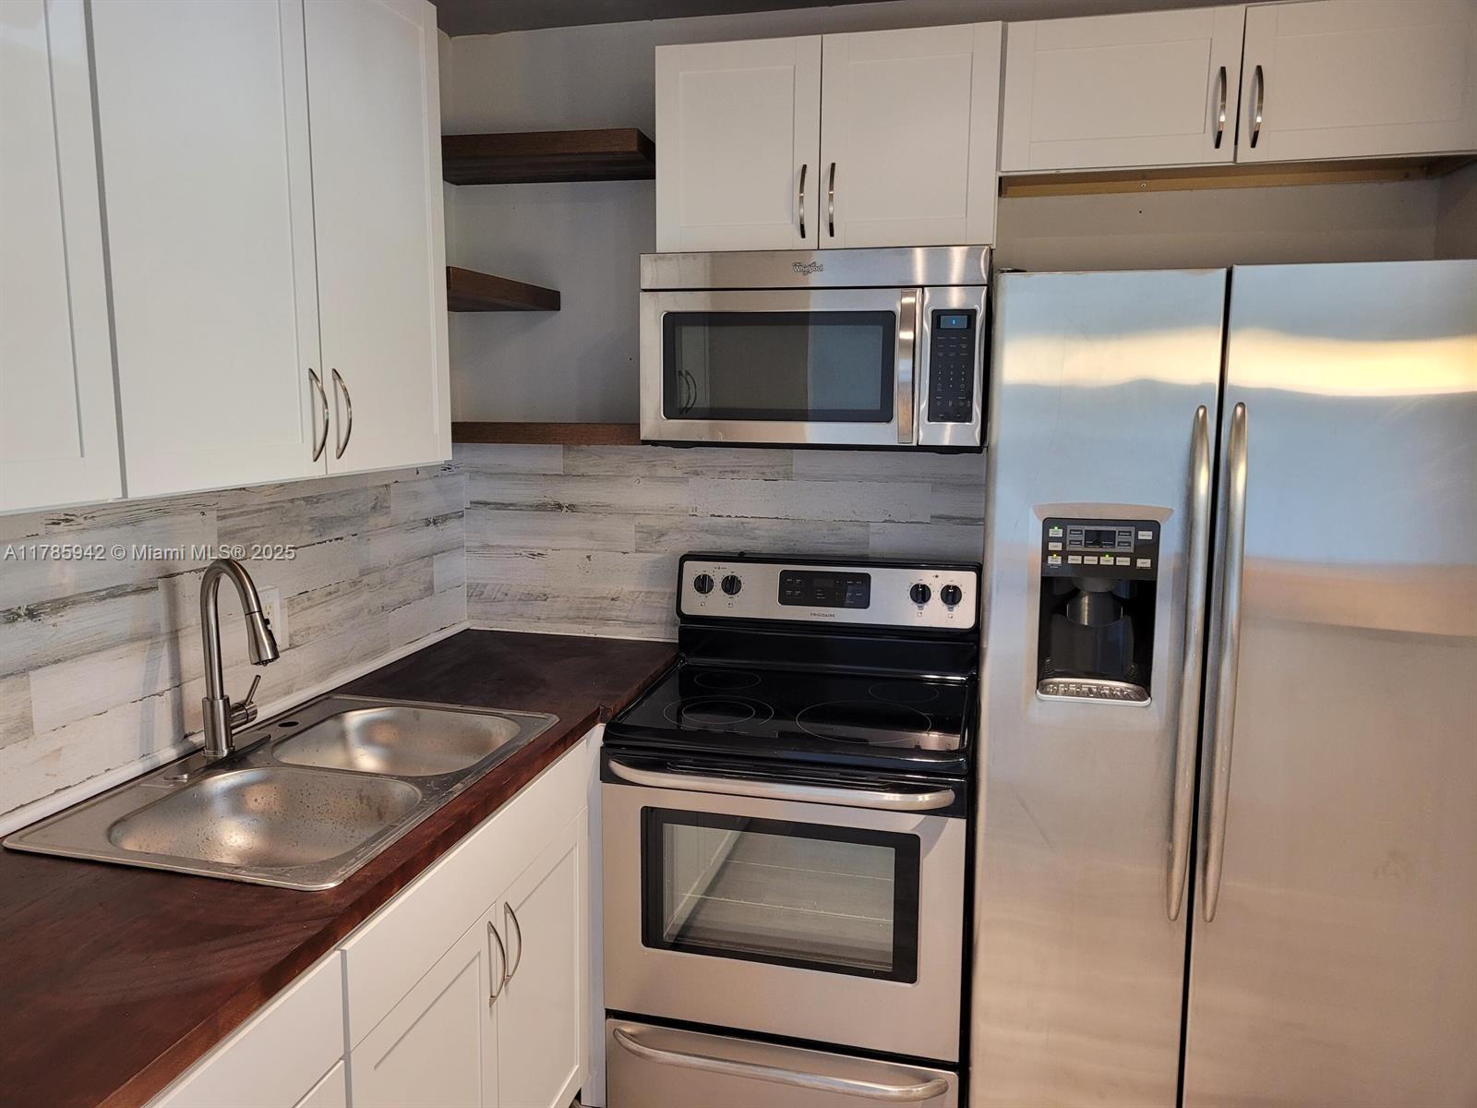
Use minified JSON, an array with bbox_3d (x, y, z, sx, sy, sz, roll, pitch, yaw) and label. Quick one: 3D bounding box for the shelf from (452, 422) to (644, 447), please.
[{"bbox_3d":[-0.482,-0.311,2.825,0.645,0.051,0.310,2,8,13],"label":"shelf"}]

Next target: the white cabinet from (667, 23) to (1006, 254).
[{"bbox_3d":[0.217,-0.912,2.562,0.758,0.454,0.325,2,8,13],"label":"white cabinet"}]

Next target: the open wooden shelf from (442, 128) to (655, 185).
[{"bbox_3d":[-0.493,-0.972,2.733,0.613,0.050,0.313,2,8,13],"label":"open wooden shelf"}]

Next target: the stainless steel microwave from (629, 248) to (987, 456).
[{"bbox_3d":[0.195,-0.466,2.588,0.757,0.423,0.408,2,8,13],"label":"stainless steel microwave"}]

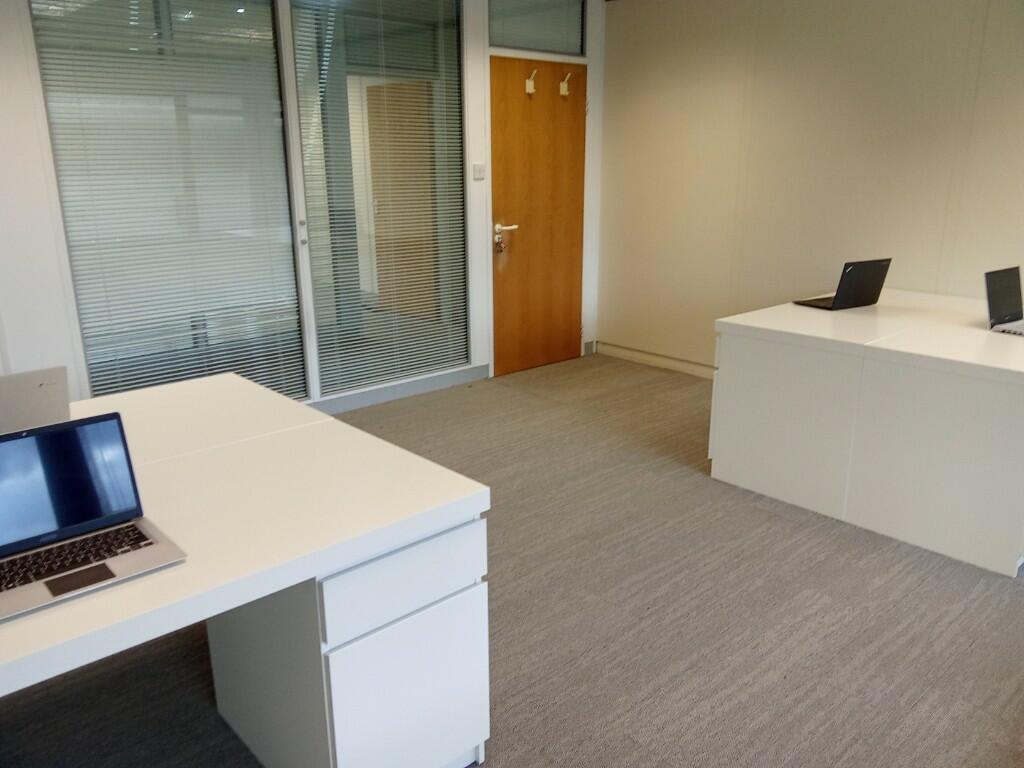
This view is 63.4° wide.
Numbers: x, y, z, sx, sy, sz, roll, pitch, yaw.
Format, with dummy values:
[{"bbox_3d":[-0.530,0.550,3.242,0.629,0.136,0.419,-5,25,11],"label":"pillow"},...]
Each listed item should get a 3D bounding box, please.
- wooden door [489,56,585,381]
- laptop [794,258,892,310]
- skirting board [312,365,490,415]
[{"bbox_3d":[0.173,-1.081,5.478,0.835,1.979,0.045,-14,21,-40],"label":"wooden door"},{"bbox_3d":[1.551,-0.482,3.888,0.318,0.229,0.269,-9,18,-29],"label":"laptop"},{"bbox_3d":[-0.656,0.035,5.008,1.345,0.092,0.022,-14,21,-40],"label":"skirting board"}]

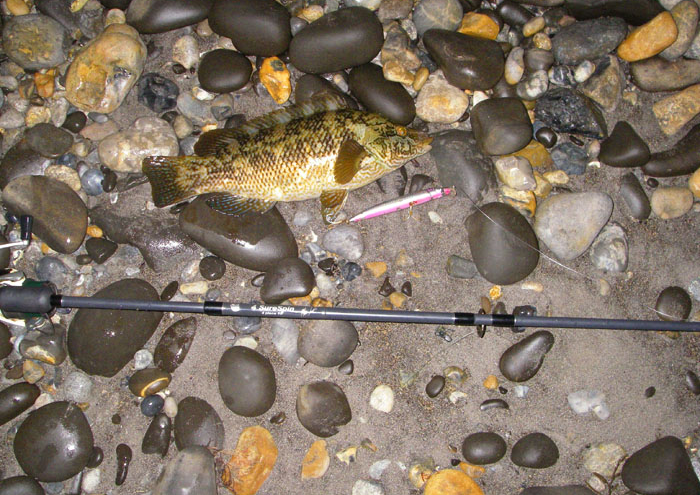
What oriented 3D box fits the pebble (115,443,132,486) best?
[{"bbox_3d":[-0.243,0.234,0.827,0.016,0.012,0.042,-2,78,0],"label":"pebble"}]

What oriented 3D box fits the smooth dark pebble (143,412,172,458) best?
[{"bbox_3d":[-0.225,0.218,0.892,0.029,0.020,0.050,15,75,4],"label":"smooth dark pebble"}]

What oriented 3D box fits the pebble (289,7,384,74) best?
[{"bbox_3d":[-0.016,-0.252,0.935,0.120,0.058,0.078,-20,82,-3],"label":"pebble"}]

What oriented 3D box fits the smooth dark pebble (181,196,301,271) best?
[{"bbox_3d":[-0.120,-0.022,0.869,0.141,0.051,0.085,29,80,6],"label":"smooth dark pebble"}]

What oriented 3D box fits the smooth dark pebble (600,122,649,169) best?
[{"bbox_3d":[0.338,-0.120,0.939,0.056,0.036,0.060,38,79,9],"label":"smooth dark pebble"}]

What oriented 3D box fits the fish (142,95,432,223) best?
[{"bbox_3d":[-0.072,-0.099,0.927,0.348,0.060,0.150,-8,76,-2],"label":"fish"}]

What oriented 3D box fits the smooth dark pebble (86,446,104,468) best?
[{"bbox_3d":[-0.294,0.242,0.888,0.021,0.015,0.024,32,77,8],"label":"smooth dark pebble"}]

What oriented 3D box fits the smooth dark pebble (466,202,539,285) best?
[{"bbox_3d":[0.173,-0.008,0.870,0.076,0.047,0.099,-18,74,-5],"label":"smooth dark pebble"}]

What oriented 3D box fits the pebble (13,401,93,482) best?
[{"bbox_3d":[-0.315,0.209,0.821,0.082,0.049,0.084,-29,80,-6],"label":"pebble"}]

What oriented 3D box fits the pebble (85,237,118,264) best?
[{"bbox_3d":[-0.286,-0.001,0.882,0.029,0.018,0.033,-44,78,-12],"label":"pebble"}]

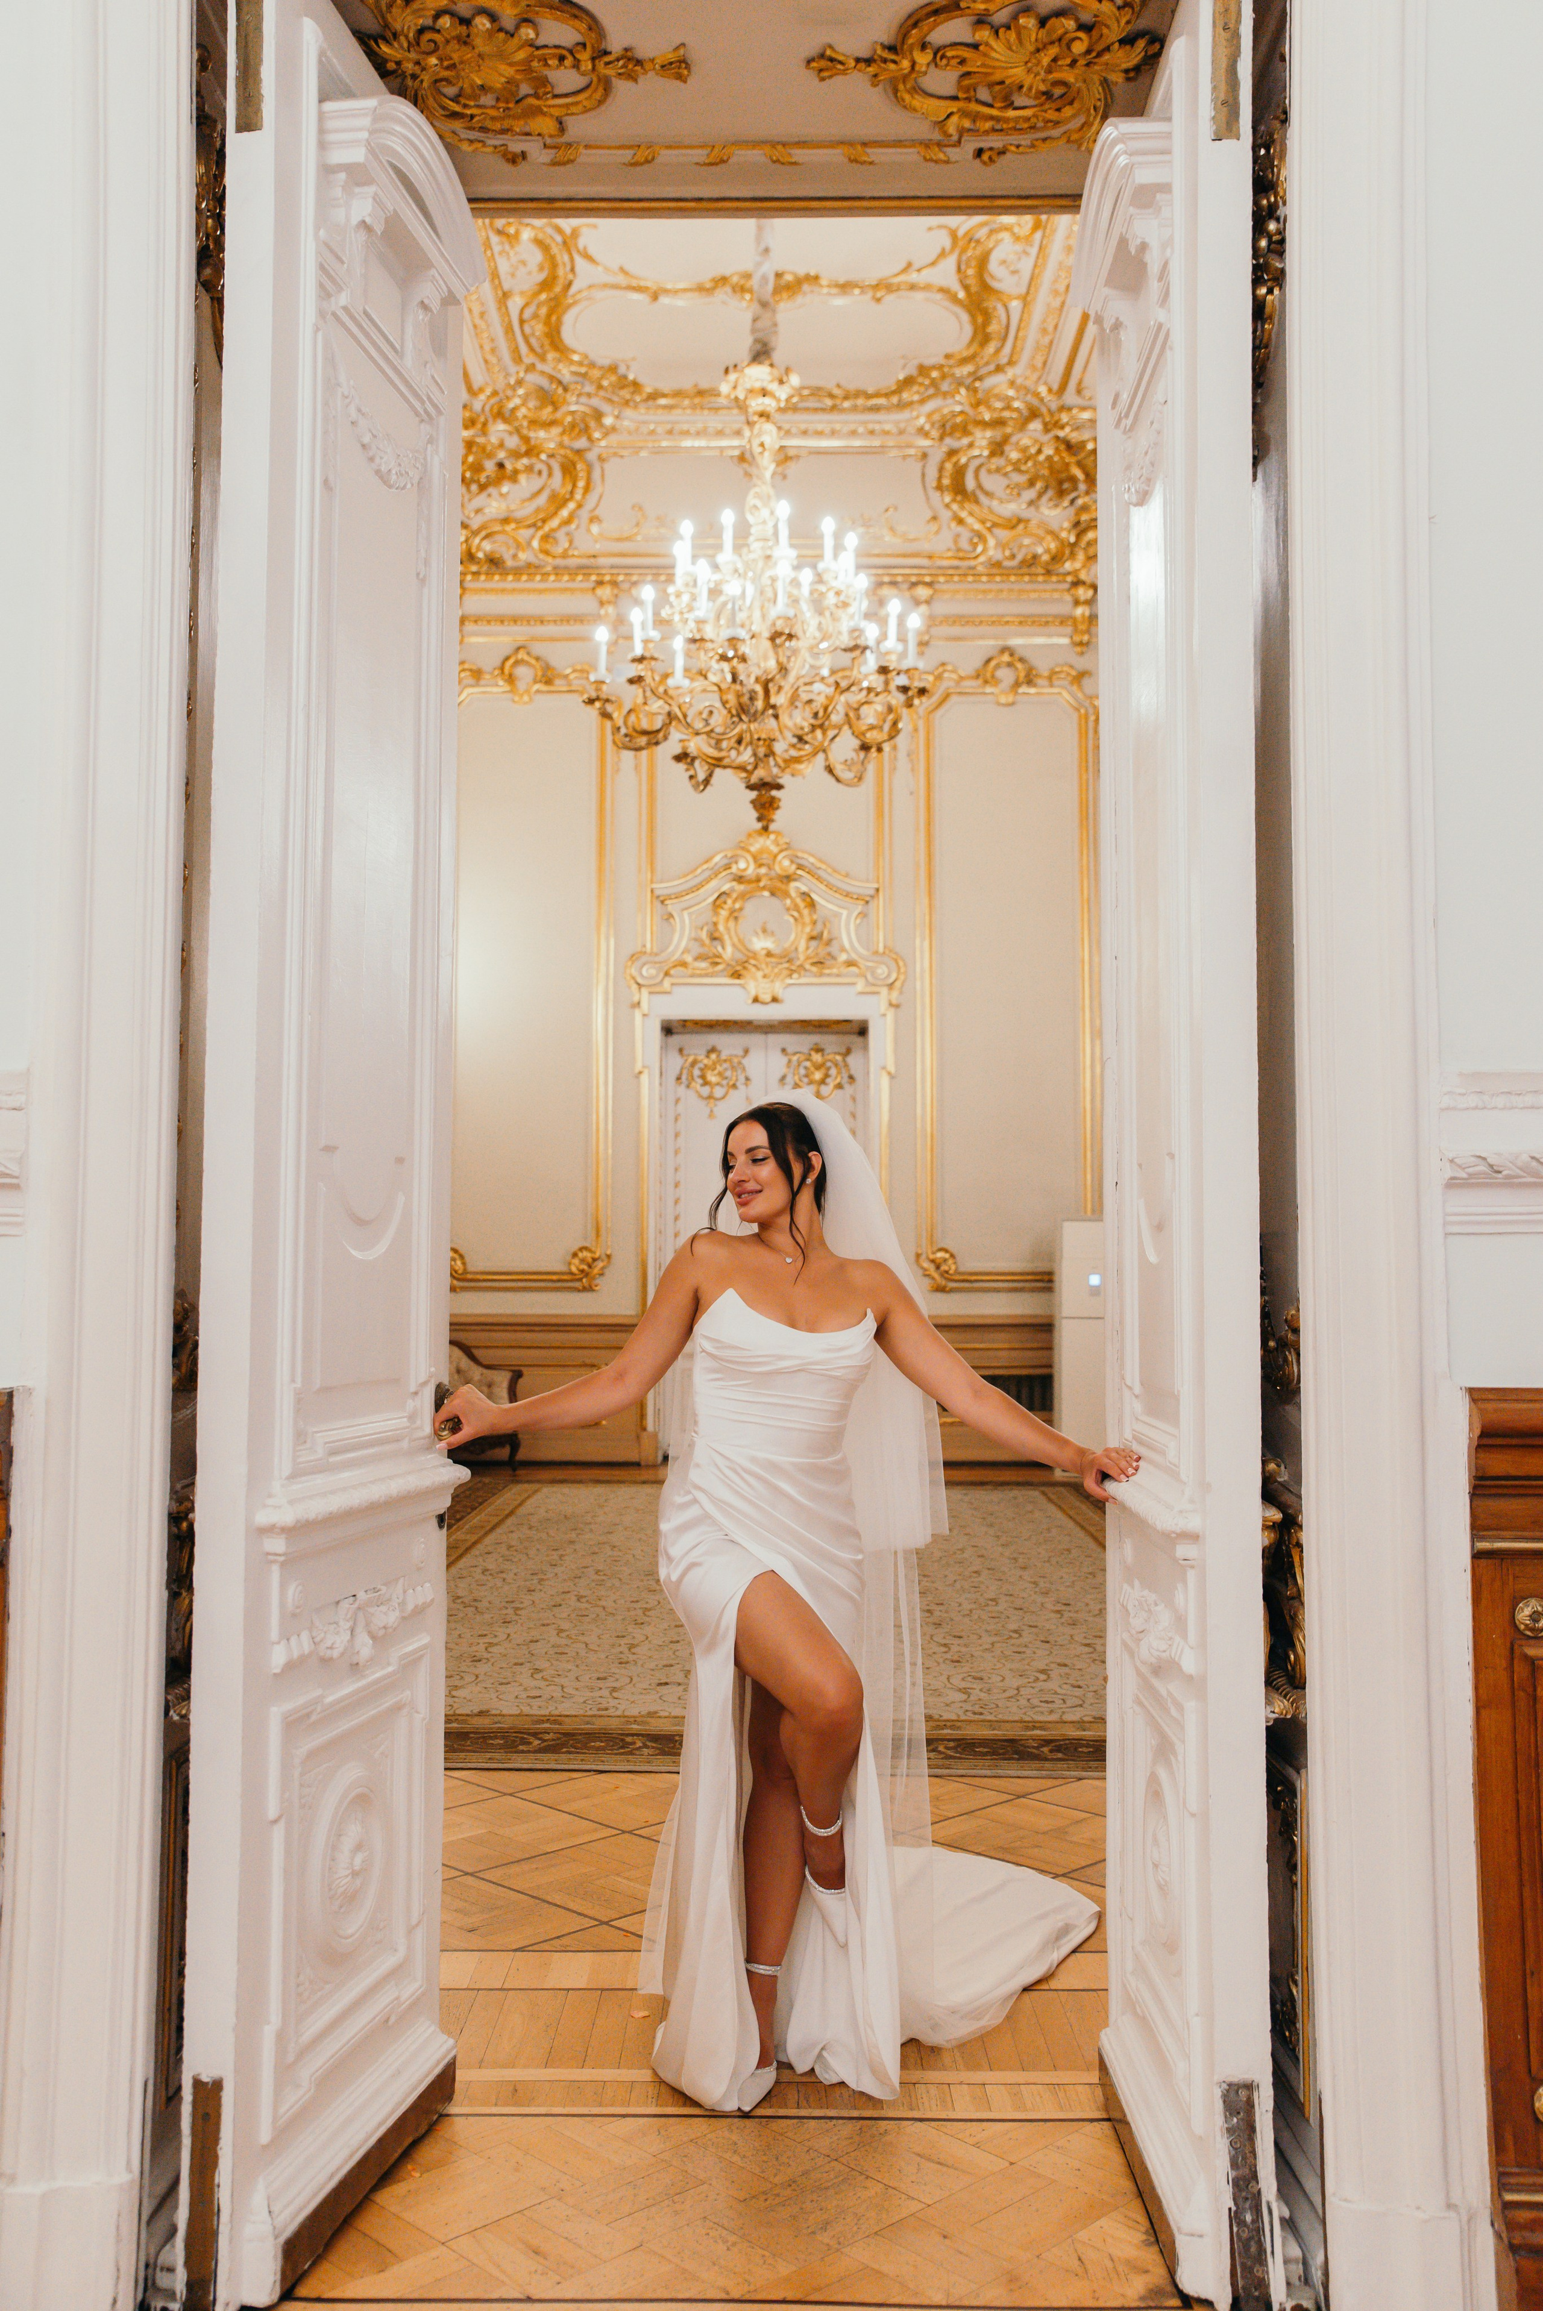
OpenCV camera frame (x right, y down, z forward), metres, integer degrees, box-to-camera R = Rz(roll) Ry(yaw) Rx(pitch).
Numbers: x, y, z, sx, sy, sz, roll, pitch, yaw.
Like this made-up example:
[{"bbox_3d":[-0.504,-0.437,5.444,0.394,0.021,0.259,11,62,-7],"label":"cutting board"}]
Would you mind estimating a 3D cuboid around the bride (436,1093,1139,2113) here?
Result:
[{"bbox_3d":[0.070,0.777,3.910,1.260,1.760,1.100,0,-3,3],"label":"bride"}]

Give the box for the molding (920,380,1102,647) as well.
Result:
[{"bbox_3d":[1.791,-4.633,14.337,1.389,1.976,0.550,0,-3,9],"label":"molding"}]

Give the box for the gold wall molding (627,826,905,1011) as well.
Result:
[{"bbox_3d":[-0.044,-1.734,14.582,2.035,1.347,0.250,0,-3,1],"label":"gold wall molding"}]

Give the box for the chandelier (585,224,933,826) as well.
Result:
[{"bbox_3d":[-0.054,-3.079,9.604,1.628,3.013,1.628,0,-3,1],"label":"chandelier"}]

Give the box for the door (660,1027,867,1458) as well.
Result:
[{"bbox_3d":[-0.045,0.665,14.638,1.542,3.274,0.140,0,-3,1],"label":"door"}]

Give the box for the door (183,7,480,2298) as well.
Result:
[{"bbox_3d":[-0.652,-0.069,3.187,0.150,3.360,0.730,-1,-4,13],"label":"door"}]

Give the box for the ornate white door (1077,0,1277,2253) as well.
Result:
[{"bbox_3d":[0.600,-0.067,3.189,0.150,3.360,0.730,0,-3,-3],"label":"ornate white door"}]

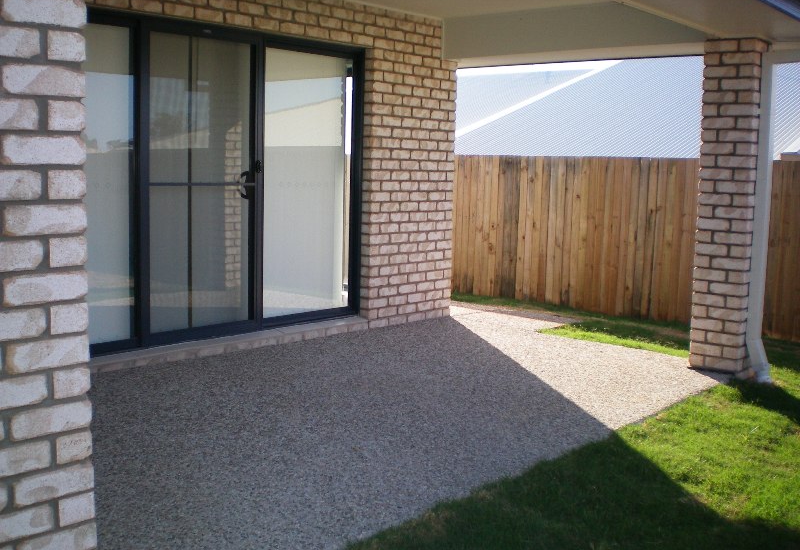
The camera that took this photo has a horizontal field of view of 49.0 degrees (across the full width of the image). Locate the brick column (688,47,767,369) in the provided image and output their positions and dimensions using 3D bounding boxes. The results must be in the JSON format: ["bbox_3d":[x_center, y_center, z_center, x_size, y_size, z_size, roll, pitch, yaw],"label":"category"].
[{"bbox_3d":[2.323,-0.464,6.125,0.348,2.277,0.348,7,9,42],"label":"brick column"}]

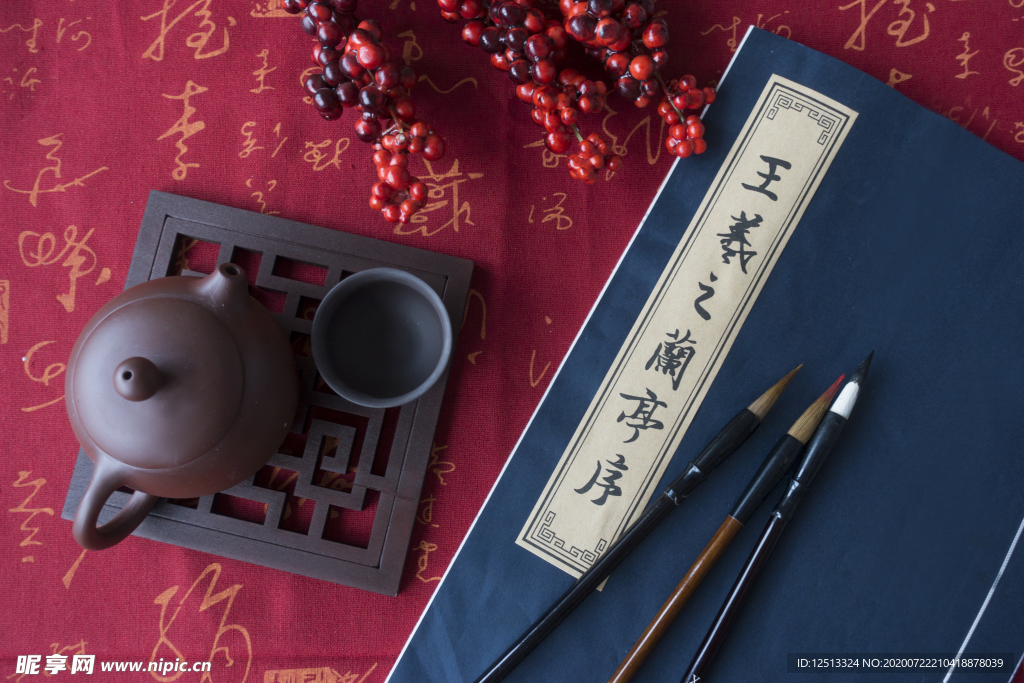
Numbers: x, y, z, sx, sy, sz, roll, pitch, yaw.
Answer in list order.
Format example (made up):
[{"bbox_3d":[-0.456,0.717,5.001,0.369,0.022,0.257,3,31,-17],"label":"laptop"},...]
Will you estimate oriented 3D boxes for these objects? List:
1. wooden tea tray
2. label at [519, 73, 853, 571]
[{"bbox_3d":[-0.098,0.019,0.364,0.138,0.011,0.138,13,84,2],"label":"wooden tea tray"},{"bbox_3d":[0.073,-0.007,0.361,0.039,0.001,0.224,29,85,6],"label":"label"}]

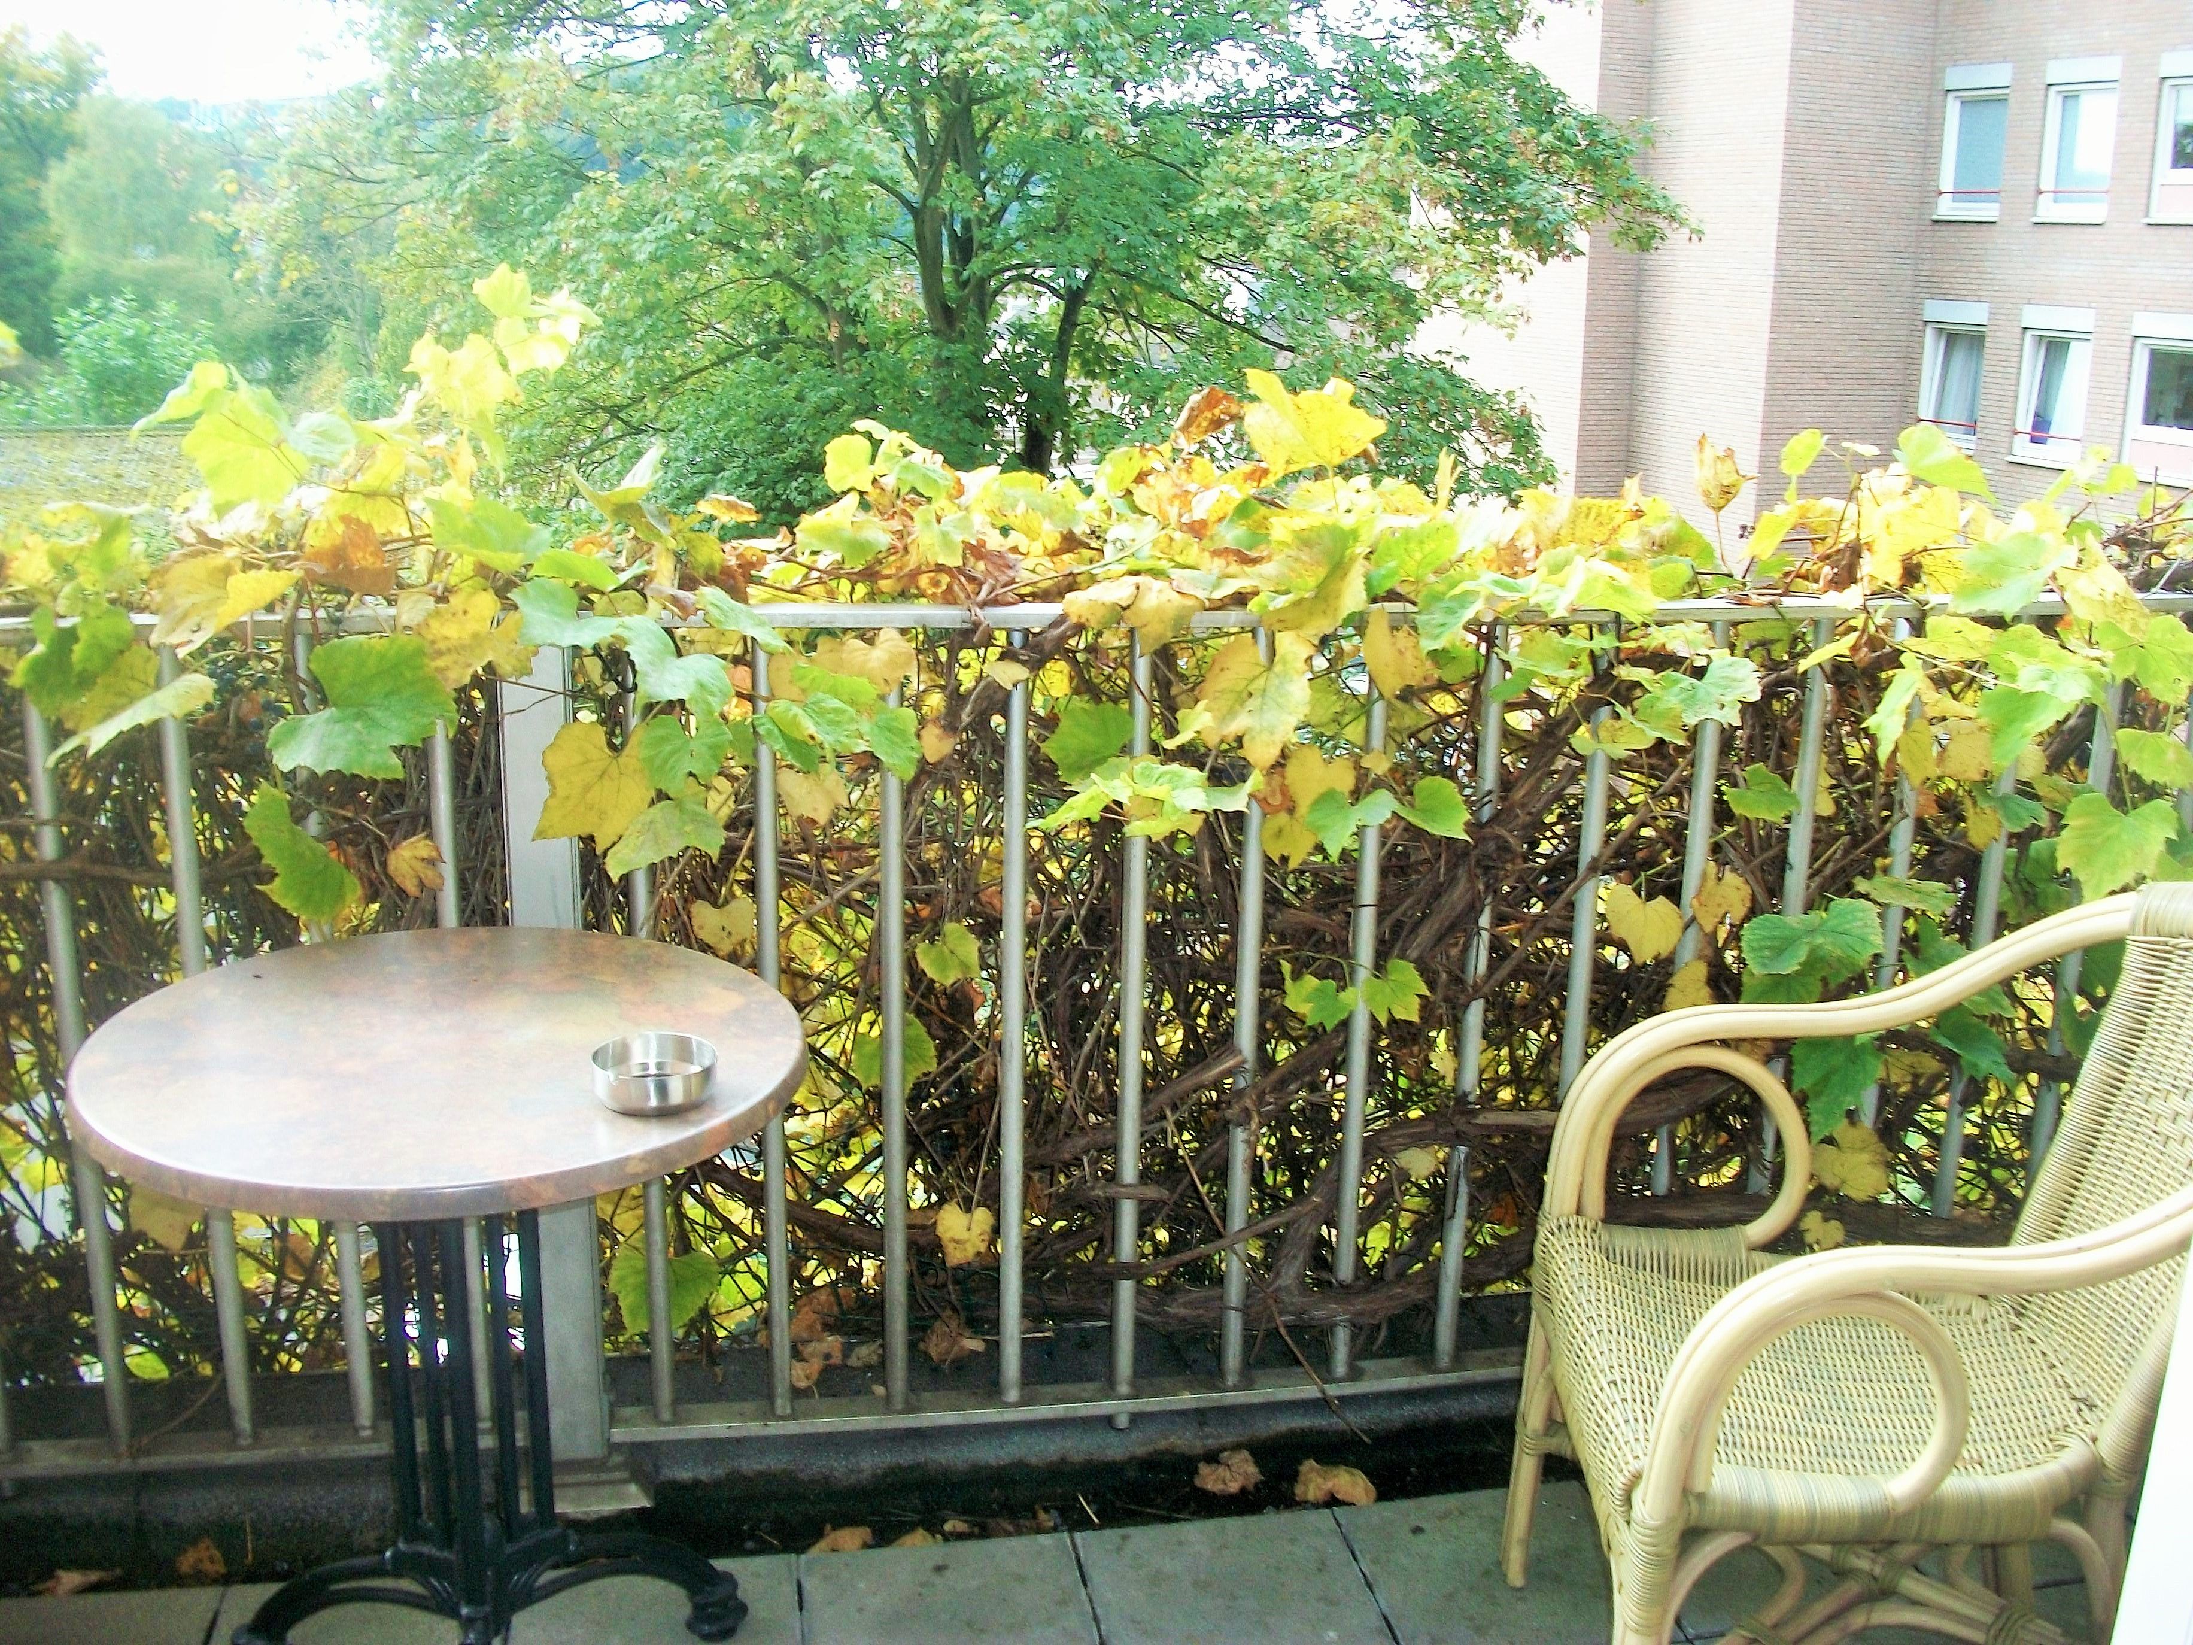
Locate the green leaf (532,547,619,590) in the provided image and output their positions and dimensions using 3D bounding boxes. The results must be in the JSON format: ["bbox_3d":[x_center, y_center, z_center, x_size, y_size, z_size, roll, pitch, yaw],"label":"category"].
[{"bbox_3d":[-0.520,-0.253,2.025,0.087,0.025,0.073,-2,51,-12],"label":"green leaf"}]

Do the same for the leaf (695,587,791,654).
[{"bbox_3d":[-0.360,-0.206,2.069,0.118,0.060,0.050,30,-22,2],"label":"leaf"}]

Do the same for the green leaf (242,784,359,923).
[{"bbox_3d":[-0.797,0.033,2.008,0.080,0.152,0.050,-28,15,-15],"label":"green leaf"}]

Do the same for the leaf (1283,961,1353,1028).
[{"bbox_3d":[0.247,0.193,2.266,0.077,0.072,0.035,2,15,3],"label":"leaf"}]

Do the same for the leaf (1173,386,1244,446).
[{"bbox_3d":[0.122,-0.447,2.228,0.077,0.064,0.035,-1,5,-9],"label":"leaf"}]

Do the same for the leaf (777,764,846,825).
[{"bbox_3d":[-0.301,-0.029,2.153,0.071,0.062,0.030,-1,10,-9],"label":"leaf"}]

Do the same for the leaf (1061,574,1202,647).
[{"bbox_3d":[0.036,-0.217,2.097,0.145,0.072,0.050,-1,-10,-9],"label":"leaf"}]

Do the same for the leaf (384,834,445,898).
[{"bbox_3d":[-0.698,0.045,2.075,0.061,0.067,0.025,-3,6,-14],"label":"leaf"}]

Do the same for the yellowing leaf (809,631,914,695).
[{"bbox_3d":[-0.248,-0.168,2.131,0.115,0.070,0.035,-1,6,-10],"label":"yellowing leaf"}]

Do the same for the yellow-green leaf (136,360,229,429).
[{"bbox_3d":[-0.847,-0.396,1.879,0.086,0.062,0.060,-3,16,-15],"label":"yellow-green leaf"}]

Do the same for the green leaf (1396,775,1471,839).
[{"bbox_3d":[0.373,-0.017,2.249,0.088,0.077,0.030,7,-9,19],"label":"green leaf"}]

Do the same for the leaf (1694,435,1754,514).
[{"bbox_3d":[0.686,-0.381,2.217,0.055,0.084,0.050,5,16,11],"label":"leaf"}]

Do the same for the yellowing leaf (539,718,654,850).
[{"bbox_3d":[-0.498,-0.037,2.008,0.111,0.127,0.045,-2,16,-13],"label":"yellowing leaf"}]

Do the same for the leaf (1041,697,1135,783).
[{"bbox_3d":[-0.009,-0.093,2.289,0.110,0.099,0.035,-1,6,-10],"label":"leaf"}]

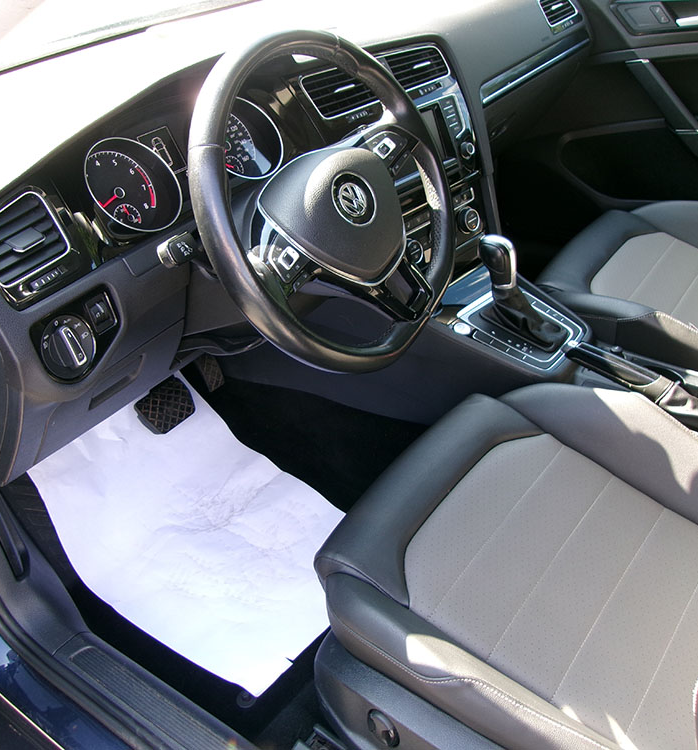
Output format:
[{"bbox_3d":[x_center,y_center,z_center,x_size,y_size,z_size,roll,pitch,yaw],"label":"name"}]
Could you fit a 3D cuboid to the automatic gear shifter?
[{"bbox_3d":[0.263,-0.131,1.180,0.140,0.155,0.062,22,44,30],"label":"automatic gear shifter"}]

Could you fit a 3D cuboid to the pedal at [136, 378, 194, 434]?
[{"bbox_3d":[-0.317,0.053,1.324,0.035,0.072,0.092,-15,20,48],"label":"pedal"}]

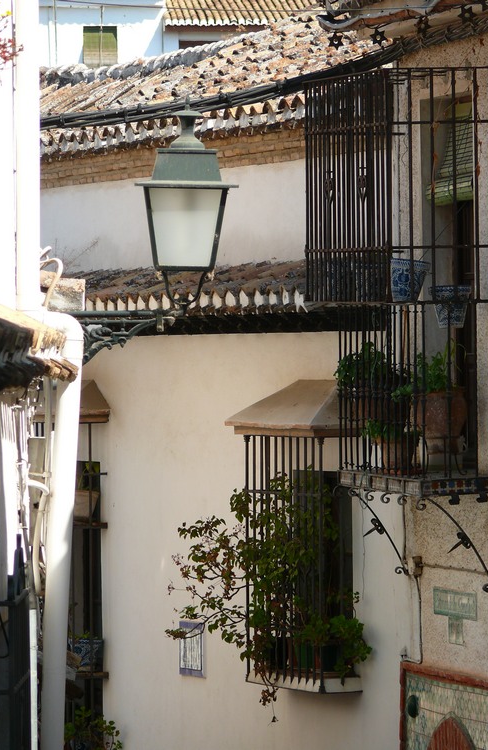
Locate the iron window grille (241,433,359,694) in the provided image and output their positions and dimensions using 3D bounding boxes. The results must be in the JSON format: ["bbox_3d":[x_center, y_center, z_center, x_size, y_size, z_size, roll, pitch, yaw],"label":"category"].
[{"bbox_3d":[0.360,1.121,31.675,0.260,1.520,1.120,-1,1,-23],"label":"iron window grille"}]

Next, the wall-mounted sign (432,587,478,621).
[{"bbox_3d":[1.173,1.271,29.300,0.030,0.145,0.650,-1,1,-18],"label":"wall-mounted sign"}]

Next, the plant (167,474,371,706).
[{"bbox_3d":[0.152,1.280,31.400,0.860,1.330,1.050,-1,1,-23],"label":"plant"}]

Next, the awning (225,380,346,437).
[{"bbox_3d":[0.296,0.192,31.587,0.350,0.320,1.350,-1,1,-23],"label":"awning"}]

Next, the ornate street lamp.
[{"bbox_3d":[-0.264,-0.802,24.500,0.475,0.960,0.475,-1,1,0],"label":"ornate street lamp"}]

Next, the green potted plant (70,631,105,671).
[{"bbox_3d":[-1.040,1.831,35.000,0.225,0.275,0.225,-1,1,0],"label":"green potted plant"}]

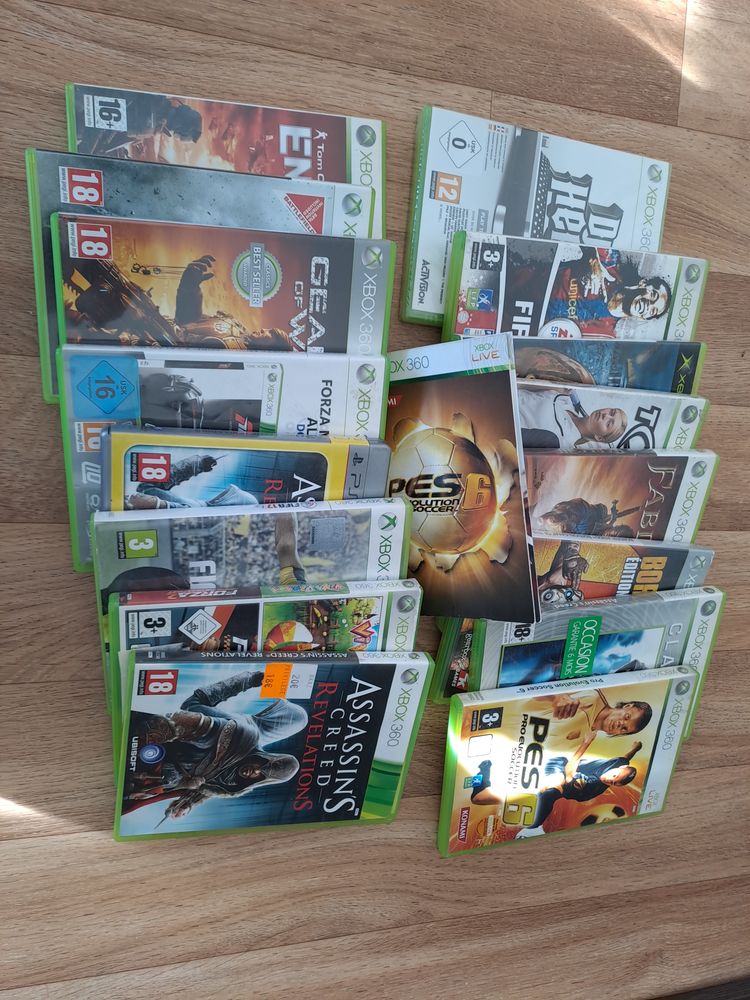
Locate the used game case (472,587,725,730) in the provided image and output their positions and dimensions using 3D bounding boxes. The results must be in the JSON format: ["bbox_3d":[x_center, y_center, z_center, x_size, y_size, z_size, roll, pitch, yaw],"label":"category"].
[{"bbox_3d":[0.160,0.134,0.535,0.190,0.015,0.135,-3,113,-14],"label":"used game case"}]

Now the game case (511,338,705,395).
[{"bbox_3d":[0.135,-0.045,0.511,0.190,0.015,0.135,-2,111,-16],"label":"game case"}]

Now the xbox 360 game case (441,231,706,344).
[{"bbox_3d":[0.138,-0.107,0.509,0.190,0.015,0.135,0,107,-16],"label":"xbox 360 game case"}]

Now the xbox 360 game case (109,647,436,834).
[{"bbox_3d":[-0.065,0.160,0.471,0.190,0.015,0.135,5,112,-19],"label":"xbox 360 game case"}]

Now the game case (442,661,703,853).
[{"bbox_3d":[0.144,0.195,0.540,0.190,0.015,0.135,-3,112,-15],"label":"game case"}]

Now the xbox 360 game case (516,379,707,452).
[{"bbox_3d":[0.132,-0.013,0.506,0.190,0.015,0.135,2,112,-17],"label":"xbox 360 game case"}]

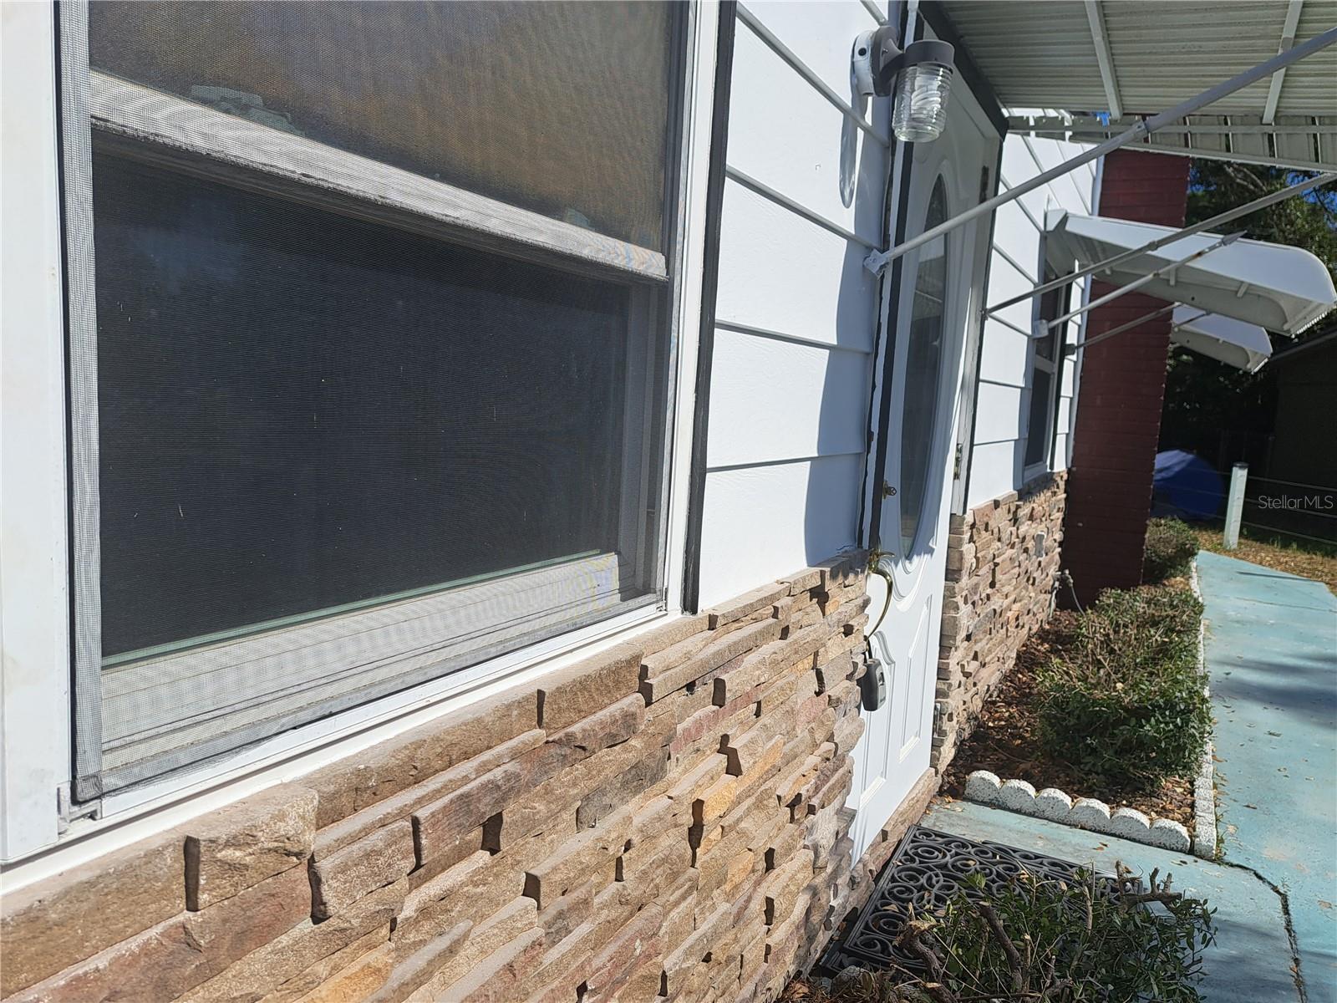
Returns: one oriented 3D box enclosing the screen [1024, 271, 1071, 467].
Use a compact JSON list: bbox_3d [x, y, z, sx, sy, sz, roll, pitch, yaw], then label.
[{"bbox_3d":[1.724,-0.604,4.247,0.070,1.020,0.880,7,8,29],"label":"screen"}]

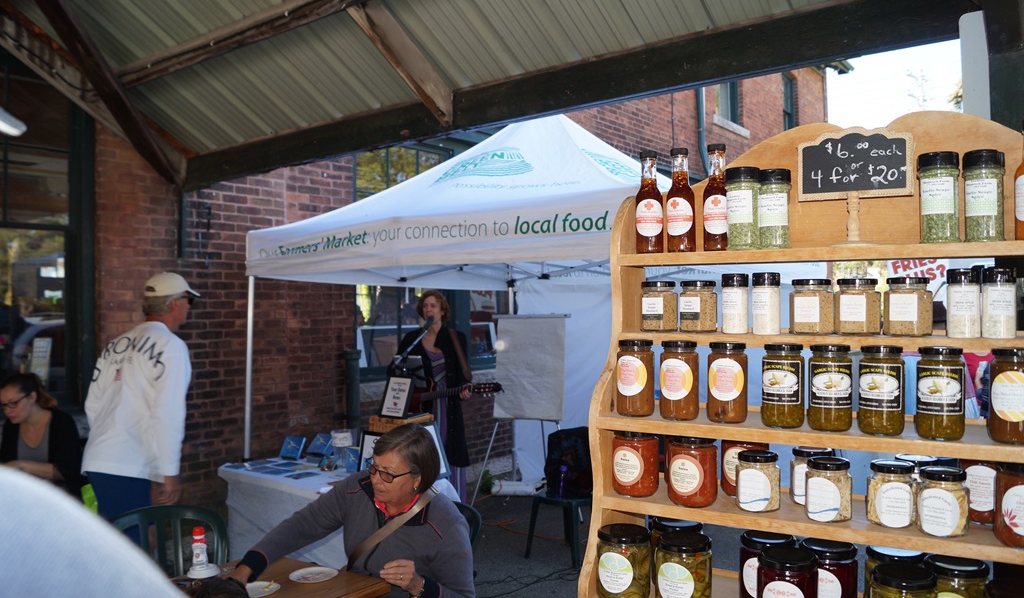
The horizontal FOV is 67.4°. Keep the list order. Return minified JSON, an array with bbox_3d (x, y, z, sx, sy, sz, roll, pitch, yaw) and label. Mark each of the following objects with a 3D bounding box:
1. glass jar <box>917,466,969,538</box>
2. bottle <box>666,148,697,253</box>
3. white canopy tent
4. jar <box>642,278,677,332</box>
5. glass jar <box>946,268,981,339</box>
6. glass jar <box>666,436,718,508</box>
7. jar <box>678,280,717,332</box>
[{"bbox_3d":[0.603,0.282,1.073,0.066,0.085,0.060,-1,-1,35],"label":"glass jar"},{"bbox_3d":[0.285,-0.164,1.292,0.047,0.179,0.047,0,-1,21],"label":"bottle"},{"bbox_3d":[0.305,0.162,5.610,3.050,3.070,3.050,-1,-1,37],"label":"white canopy tent"},{"bbox_3d":[0.253,0.014,1.316,0.066,0.087,0.062,0,0,31],"label":"jar"},{"bbox_3d":[0.649,0.007,1.102,0.042,0.100,0.042,-1,-1,33],"label":"glass jar"},{"bbox_3d":[0.290,0.277,1.234,0.077,0.098,0.077,0,-1,0],"label":"glass jar"},{"bbox_3d":[0.320,0.015,1.316,0.066,0.087,0.060,-1,-1,34],"label":"jar"}]

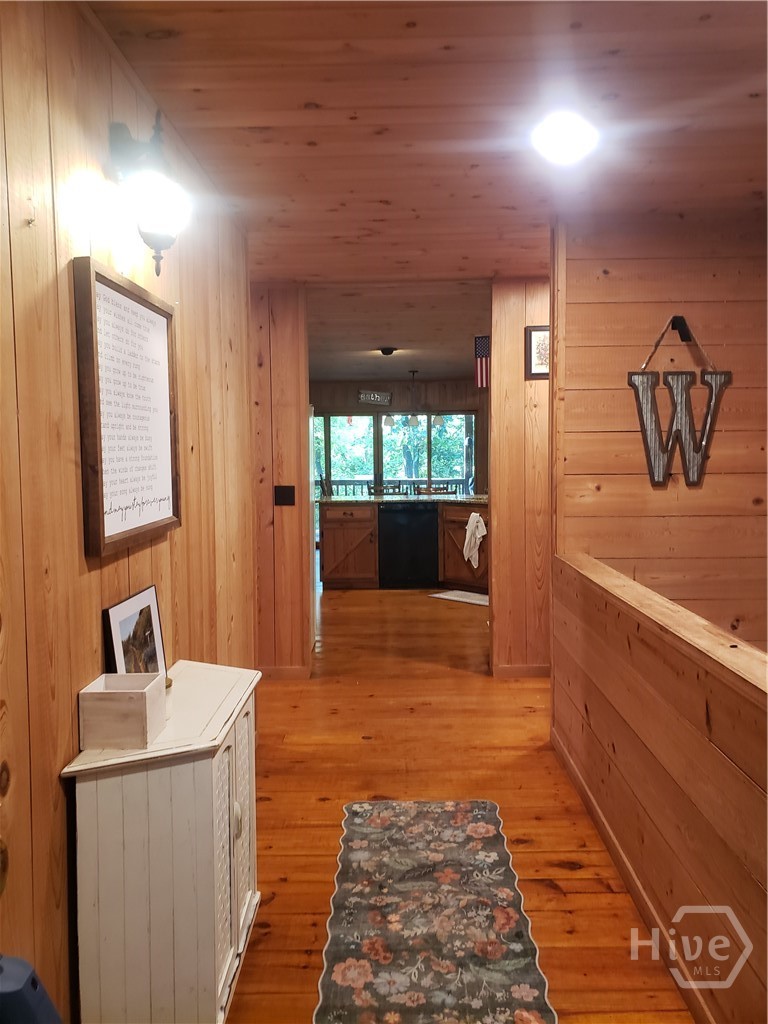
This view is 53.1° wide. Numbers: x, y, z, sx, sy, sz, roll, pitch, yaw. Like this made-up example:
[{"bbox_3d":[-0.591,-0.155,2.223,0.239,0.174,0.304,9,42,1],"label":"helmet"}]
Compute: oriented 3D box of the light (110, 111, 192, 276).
[{"bbox_3d":[-0.577,-0.809,1.958,0.190,0.410,0.160,-1,4,1],"label":"light"}]

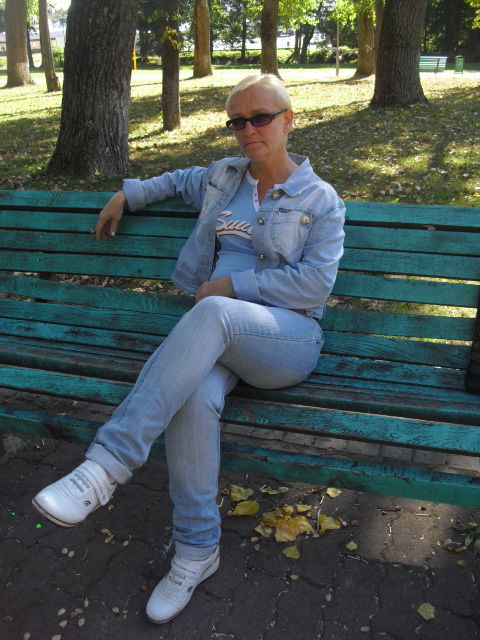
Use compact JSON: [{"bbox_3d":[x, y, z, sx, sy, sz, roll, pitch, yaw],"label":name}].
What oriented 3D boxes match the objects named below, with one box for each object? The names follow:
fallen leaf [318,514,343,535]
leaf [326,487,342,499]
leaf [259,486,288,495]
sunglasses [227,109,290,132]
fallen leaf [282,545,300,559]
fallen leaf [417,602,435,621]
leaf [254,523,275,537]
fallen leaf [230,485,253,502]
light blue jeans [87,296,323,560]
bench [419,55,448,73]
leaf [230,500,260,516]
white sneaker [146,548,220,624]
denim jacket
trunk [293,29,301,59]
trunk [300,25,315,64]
[{"bbox_3d":[0.278,0.630,2.045,0.075,0.018,0.090,-1,23,0],"label":"fallen leaf"},{"bbox_3d":[0.314,0.577,2.212,0.052,0.012,0.055,-1,23,0],"label":"leaf"},{"bbox_3d":[0.115,0.572,2.219,0.090,0.020,0.045,-1,23,0],"label":"leaf"},{"bbox_3d":[0.053,-0.583,1.915,0.147,0.040,0.142,-1,26,24],"label":"sunglasses"},{"bbox_3d":[0.150,0.676,1.944,0.056,0.013,0.050,-1,23,0],"label":"fallen leaf"},{"bbox_3d":[0.489,0.768,1.754,0.046,0.008,0.055,-1,23,0],"label":"fallen leaf"},{"bbox_3d":[0.076,0.641,2.027,0.060,0.015,0.050,-1,23,0],"label":"leaf"},{"bbox_3d":[0.005,0.571,2.191,0.080,0.020,0.085,-1,23,0],"label":"fallen leaf"},{"bbox_3d":[-0.055,0.234,2.024,0.455,0.654,0.726,11,25,26],"label":"light blue jeans"},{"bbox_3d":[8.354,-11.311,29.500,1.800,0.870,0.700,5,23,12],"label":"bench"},{"bbox_3d":[0.018,0.608,2.142,0.095,0.015,0.075,-1,23,0],"label":"leaf"},{"bbox_3d":[-0.142,0.704,1.808,0.090,0.100,0.245,16,28,35],"label":"white sneaker"},{"bbox_3d":[-0.040,-0.205,1.890,0.670,0.490,0.420,7,24,18],"label":"denim jacket"},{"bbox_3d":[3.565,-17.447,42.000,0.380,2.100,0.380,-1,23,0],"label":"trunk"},{"bbox_3d":[4.259,-17.384,42.000,0.800,2.400,0.600,-1,23,0],"label":"trunk"}]

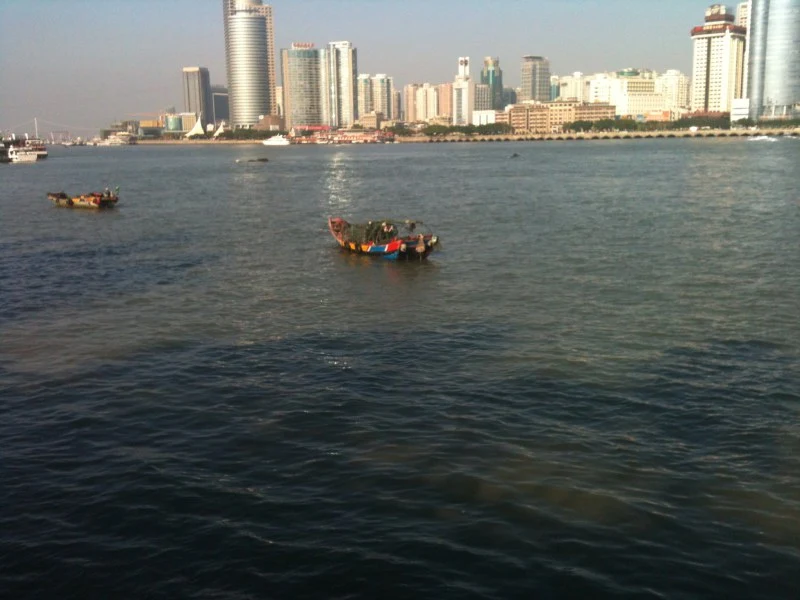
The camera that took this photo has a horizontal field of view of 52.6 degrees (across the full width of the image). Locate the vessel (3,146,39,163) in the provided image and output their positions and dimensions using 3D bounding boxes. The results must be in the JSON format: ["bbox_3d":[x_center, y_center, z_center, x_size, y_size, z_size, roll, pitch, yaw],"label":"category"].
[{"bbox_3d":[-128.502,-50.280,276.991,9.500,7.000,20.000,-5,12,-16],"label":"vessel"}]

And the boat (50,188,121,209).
[{"bbox_3d":[-33.964,-10.918,86.792,7.900,2.000,2.500,3,12,21],"label":"boat"}]

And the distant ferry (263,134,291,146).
[{"bbox_3d":[-103.640,-134.181,679.064,23.000,8.800,6.000,-3,12,-8],"label":"distant ferry"}]

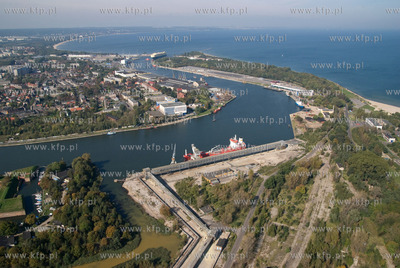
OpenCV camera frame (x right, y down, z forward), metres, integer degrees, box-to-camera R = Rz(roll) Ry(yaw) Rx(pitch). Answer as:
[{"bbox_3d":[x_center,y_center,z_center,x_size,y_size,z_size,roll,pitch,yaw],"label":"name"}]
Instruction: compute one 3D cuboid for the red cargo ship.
[{"bbox_3d":[26.710,24.010,532.920,121.000,32.300,18.100,-9,21,-23],"label":"red cargo ship"}]

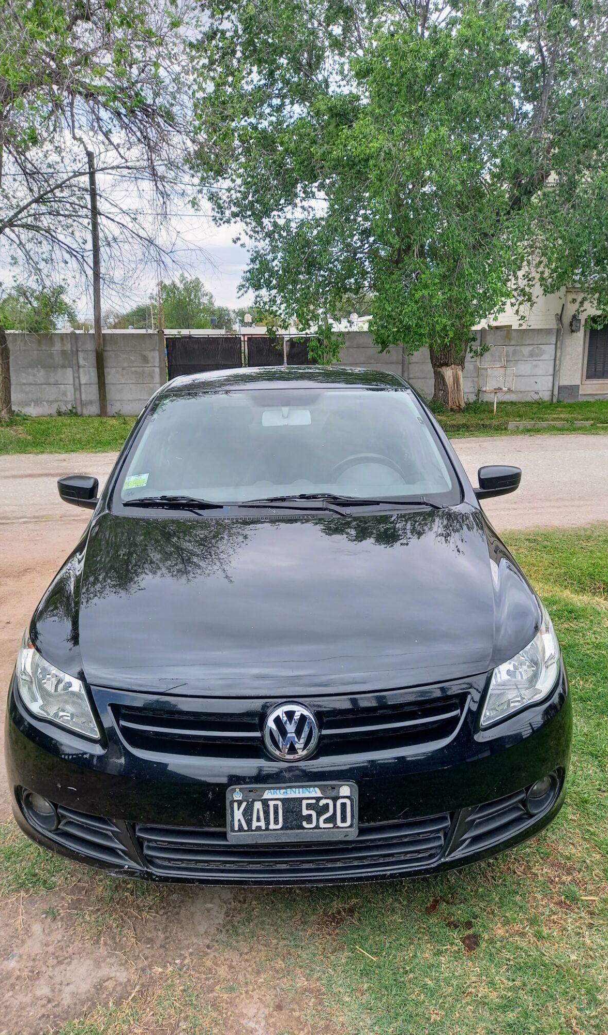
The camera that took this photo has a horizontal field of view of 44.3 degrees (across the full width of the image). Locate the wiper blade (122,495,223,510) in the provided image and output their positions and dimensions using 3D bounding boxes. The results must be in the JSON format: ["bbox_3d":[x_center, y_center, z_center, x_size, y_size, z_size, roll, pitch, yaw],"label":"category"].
[{"bbox_3d":[-0.496,-0.047,2.786,0.420,0.050,0.060,3,14,17],"label":"wiper blade"}]

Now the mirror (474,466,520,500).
[{"bbox_3d":[0.793,-0.152,3.100,0.190,0.123,0.130,-1,13,-1],"label":"mirror"}]

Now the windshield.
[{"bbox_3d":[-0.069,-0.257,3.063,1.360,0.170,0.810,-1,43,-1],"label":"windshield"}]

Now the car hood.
[{"bbox_3d":[-0.049,0.193,2.317,1.490,0.265,1.120,-1,13,-1],"label":"car hood"}]

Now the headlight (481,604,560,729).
[{"bbox_3d":[0.611,0.399,2.127,0.325,0.220,0.470,-1,13,-1],"label":"headlight"}]

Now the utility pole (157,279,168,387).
[{"bbox_3d":[-3.218,-3.853,17.000,0.170,2.950,0.170,-3,14,-7],"label":"utility pole"}]

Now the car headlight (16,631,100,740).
[{"bbox_3d":[-0.693,0.426,2.108,0.325,0.220,0.470,-1,13,-1],"label":"car headlight"}]

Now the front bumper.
[{"bbox_3d":[-0.035,0.654,2.041,1.650,0.525,0.470,-1,13,-1],"label":"front bumper"}]

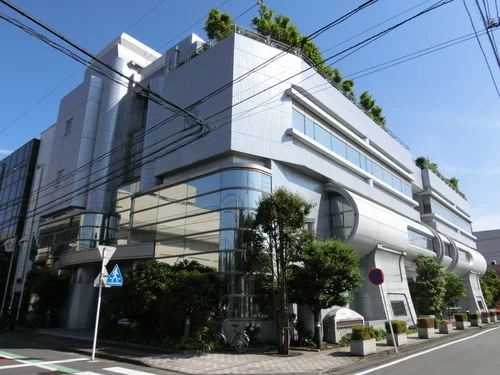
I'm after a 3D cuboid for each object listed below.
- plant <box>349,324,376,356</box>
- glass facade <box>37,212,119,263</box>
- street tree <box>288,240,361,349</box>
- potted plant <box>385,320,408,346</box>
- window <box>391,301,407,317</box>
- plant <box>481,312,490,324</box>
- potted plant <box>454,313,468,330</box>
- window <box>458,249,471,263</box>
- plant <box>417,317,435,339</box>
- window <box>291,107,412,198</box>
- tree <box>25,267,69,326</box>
[{"bbox_3d":[3.892,5.194,12.395,0.460,0.875,1.060,-14,-23,39],"label":"plant"},{"bbox_3d":[-12.670,3.838,26.143,8.635,2.620,2.056,-14,-22,39],"label":"glass facade"},{"bbox_3d":[2.854,3.968,13.814,2.750,4.050,2.750,0,-17,0],"label":"street tree"},{"bbox_3d":[5.805,5.811,14.477,0.580,0.930,0.980,-14,-22,39],"label":"potted plant"},{"bbox_3d":[8.463,6.875,20.468,0.120,0.821,1.949,-20,-26,37],"label":"window"},{"bbox_3d":[18.142,10.088,27.960,0.570,0.840,0.980,-14,-22,39],"label":"plant"},{"bbox_3d":[13.017,8.285,22.364,0.580,0.920,0.980,-14,-22,39],"label":"potted plant"},{"bbox_3d":[20.173,6.412,33.976,0.150,1.228,5.613,-14,-23,39],"label":"window"},{"bbox_3d":[8.477,6.750,17.412,0.450,0.908,1.040,-14,-23,39],"label":"plant"},{"bbox_3d":[7.409,-1.419,22.644,0.150,1.263,16.536,-14,-23,39],"label":"window"},{"bbox_3d":[-12.898,7.128,23.566,2.700,3.754,2.700,-14,-23,39],"label":"tree"}]

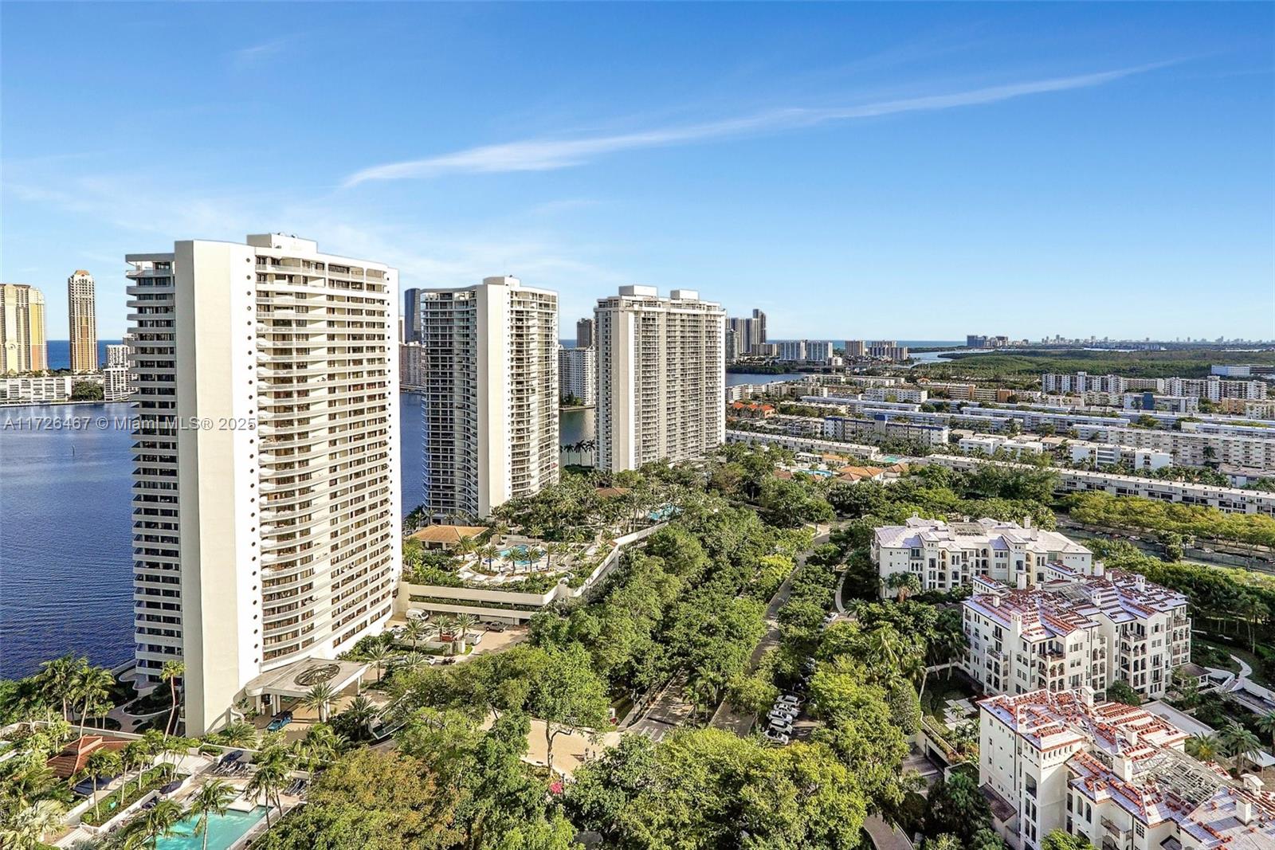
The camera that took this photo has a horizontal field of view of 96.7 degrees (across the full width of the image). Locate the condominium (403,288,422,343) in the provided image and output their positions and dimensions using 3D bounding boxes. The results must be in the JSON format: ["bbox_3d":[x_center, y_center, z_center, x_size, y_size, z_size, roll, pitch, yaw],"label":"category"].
[{"bbox_3d":[-585.443,-253.989,1480.000,45.000,198.000,36.000,3,5,37],"label":"condominium"}]

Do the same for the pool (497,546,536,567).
[{"bbox_3d":[-34.400,37.900,164.000,12.000,1.200,15.000,0,6,0],"label":"pool"}]

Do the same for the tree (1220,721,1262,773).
[{"bbox_3d":[96.600,52.000,90.800,7.300,7.800,7.300,-6,9,-42],"label":"tree"}]

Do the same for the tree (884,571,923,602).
[{"bbox_3d":[68.400,43.500,146.000,8.800,9.400,8.800,3,7,25],"label":"tree"}]

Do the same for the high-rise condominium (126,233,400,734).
[{"bbox_3d":[-85.200,7.000,132.000,38.500,92.000,47.000,2,4,27],"label":"high-rise condominium"}]

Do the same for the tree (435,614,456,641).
[{"bbox_3d":[-45.347,47.766,133.300,4.700,6.300,4.900,-1,4,-19],"label":"tree"}]

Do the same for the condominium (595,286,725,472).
[{"bbox_3d":[14.815,-25.974,318.000,30.000,97.000,76.000,4,7,41],"label":"condominium"}]

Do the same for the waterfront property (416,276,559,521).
[{"bbox_3d":[-60.400,-10.500,228.900,41.000,92.000,45.000,2,5,28],"label":"waterfront property"}]

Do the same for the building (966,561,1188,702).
[{"bbox_3d":[91.100,42.750,118.800,47.000,18.500,22.000,-2,7,-17],"label":"building"}]

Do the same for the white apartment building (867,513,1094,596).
[{"bbox_3d":[91.700,37.000,159.000,53.000,18.000,21.000,0,7,4],"label":"white apartment building"}]

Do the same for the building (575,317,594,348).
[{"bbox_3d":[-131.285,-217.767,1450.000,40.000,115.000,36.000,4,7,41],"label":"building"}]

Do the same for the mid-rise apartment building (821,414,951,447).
[{"bbox_3d":[173.006,3.478,396.000,78.000,17.000,16.000,4,7,41],"label":"mid-rise apartment building"}]

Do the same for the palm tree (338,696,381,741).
[{"bbox_3d":[-50.032,52.765,102.000,7.100,7.600,7.000,-2,6,-26],"label":"palm tree"}]

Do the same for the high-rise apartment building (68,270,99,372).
[{"bbox_3d":[-1028.000,-183.000,1050.000,34.000,193.000,32.000,5,8,37],"label":"high-rise apartment building"}]

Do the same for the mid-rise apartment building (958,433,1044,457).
[{"bbox_3d":[215.449,14.165,336.000,42.000,10.000,18.000,3,5,34],"label":"mid-rise apartment building"}]

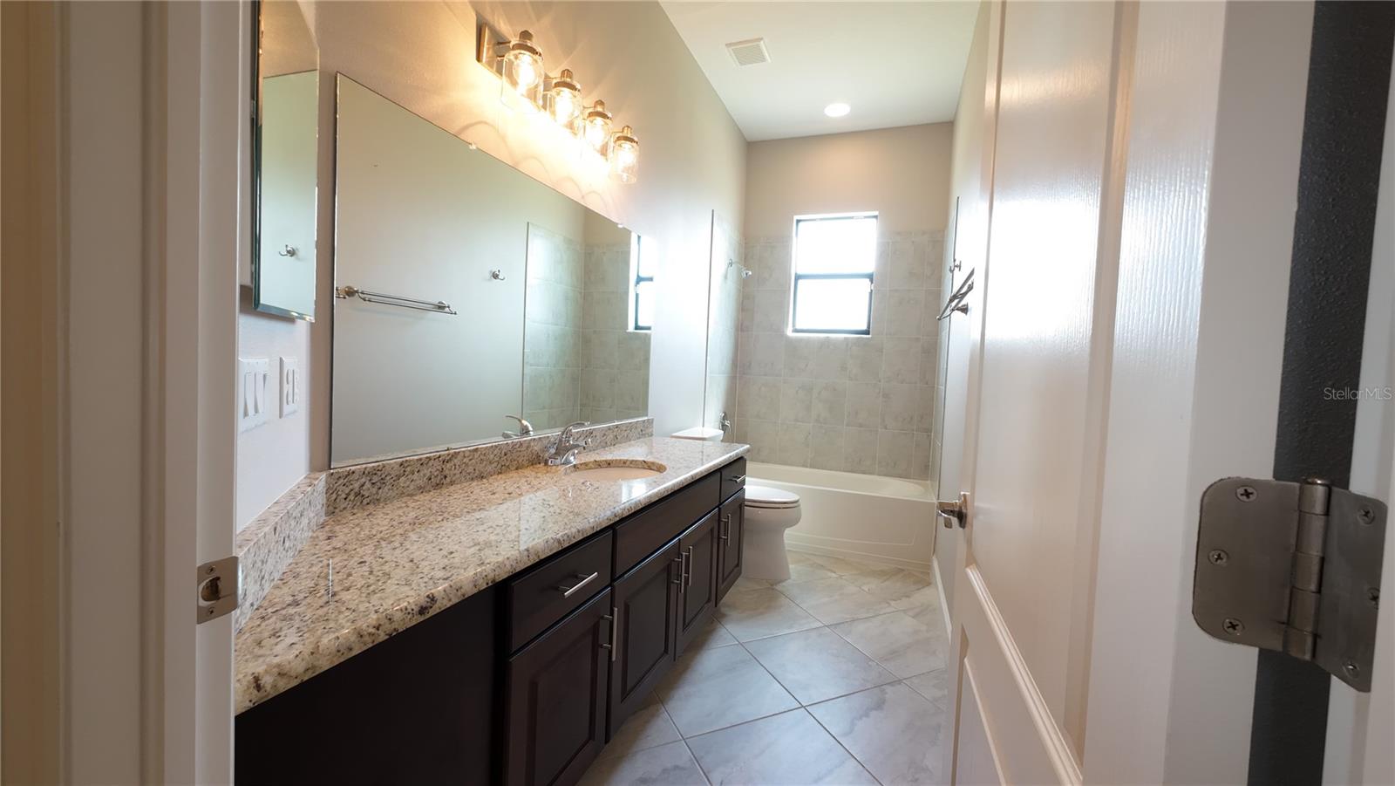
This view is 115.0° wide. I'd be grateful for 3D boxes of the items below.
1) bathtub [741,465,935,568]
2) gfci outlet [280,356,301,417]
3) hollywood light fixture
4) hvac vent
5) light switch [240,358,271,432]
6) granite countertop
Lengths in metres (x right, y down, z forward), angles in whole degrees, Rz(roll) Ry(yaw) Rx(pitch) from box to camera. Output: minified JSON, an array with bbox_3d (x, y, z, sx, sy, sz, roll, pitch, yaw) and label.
[{"bbox_3d":[0.945,0.912,3.523,1.618,0.462,0.705,3,3,17],"label":"bathtub"},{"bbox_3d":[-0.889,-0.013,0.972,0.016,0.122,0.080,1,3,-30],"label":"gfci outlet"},{"bbox_3d":[-0.492,-1.096,1.767,0.189,0.275,0.732,4,3,24],"label":"hollywood light fixture"},{"bbox_3d":[0.326,-2.150,2.823,0.227,0.020,0.232,3,3,17],"label":"hvac vent"},{"bbox_3d":[-0.802,0.000,0.806,0.014,0.122,0.145,1,3,-30],"label":"light switch"},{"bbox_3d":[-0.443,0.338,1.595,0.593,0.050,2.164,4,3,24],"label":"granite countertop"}]

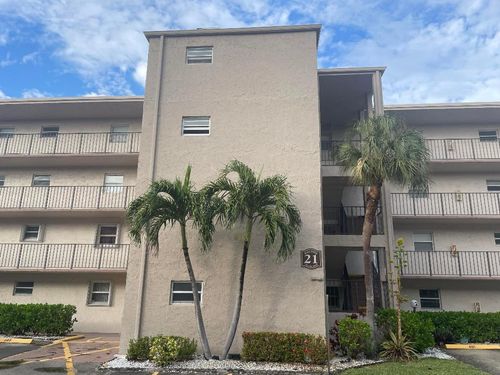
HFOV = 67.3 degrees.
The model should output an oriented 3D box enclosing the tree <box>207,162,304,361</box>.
[{"bbox_3d":[0.083,1.792,9.800,2.579,5.247,2.300,0,-15,5],"label":"tree"}]

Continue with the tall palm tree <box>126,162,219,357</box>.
[{"bbox_3d":[-2.163,1.878,9.976,2.500,5.082,2.200,0,-15,5],"label":"tall palm tree"}]

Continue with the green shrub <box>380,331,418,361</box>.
[{"bbox_3d":[4.135,4.368,10.410,1.022,0.749,1.050,0,-15,5],"label":"green shrub"}]

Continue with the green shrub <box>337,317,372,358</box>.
[{"bbox_3d":[2.883,4.160,10.369,0.975,1.079,1.050,0,-15,5],"label":"green shrub"}]

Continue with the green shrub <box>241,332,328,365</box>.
[{"bbox_3d":[0.870,4.097,9.577,2.235,0.711,0.750,0,-15,5],"label":"green shrub"}]

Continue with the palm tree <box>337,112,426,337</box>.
[{"bbox_3d":[4.110,1.177,11.272,2.787,7.356,2.600,0,-15,5],"label":"palm tree"}]

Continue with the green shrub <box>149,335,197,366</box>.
[{"bbox_3d":[-1.945,4.045,9.425,1.227,0.619,1.050,0,-15,5],"label":"green shrub"}]

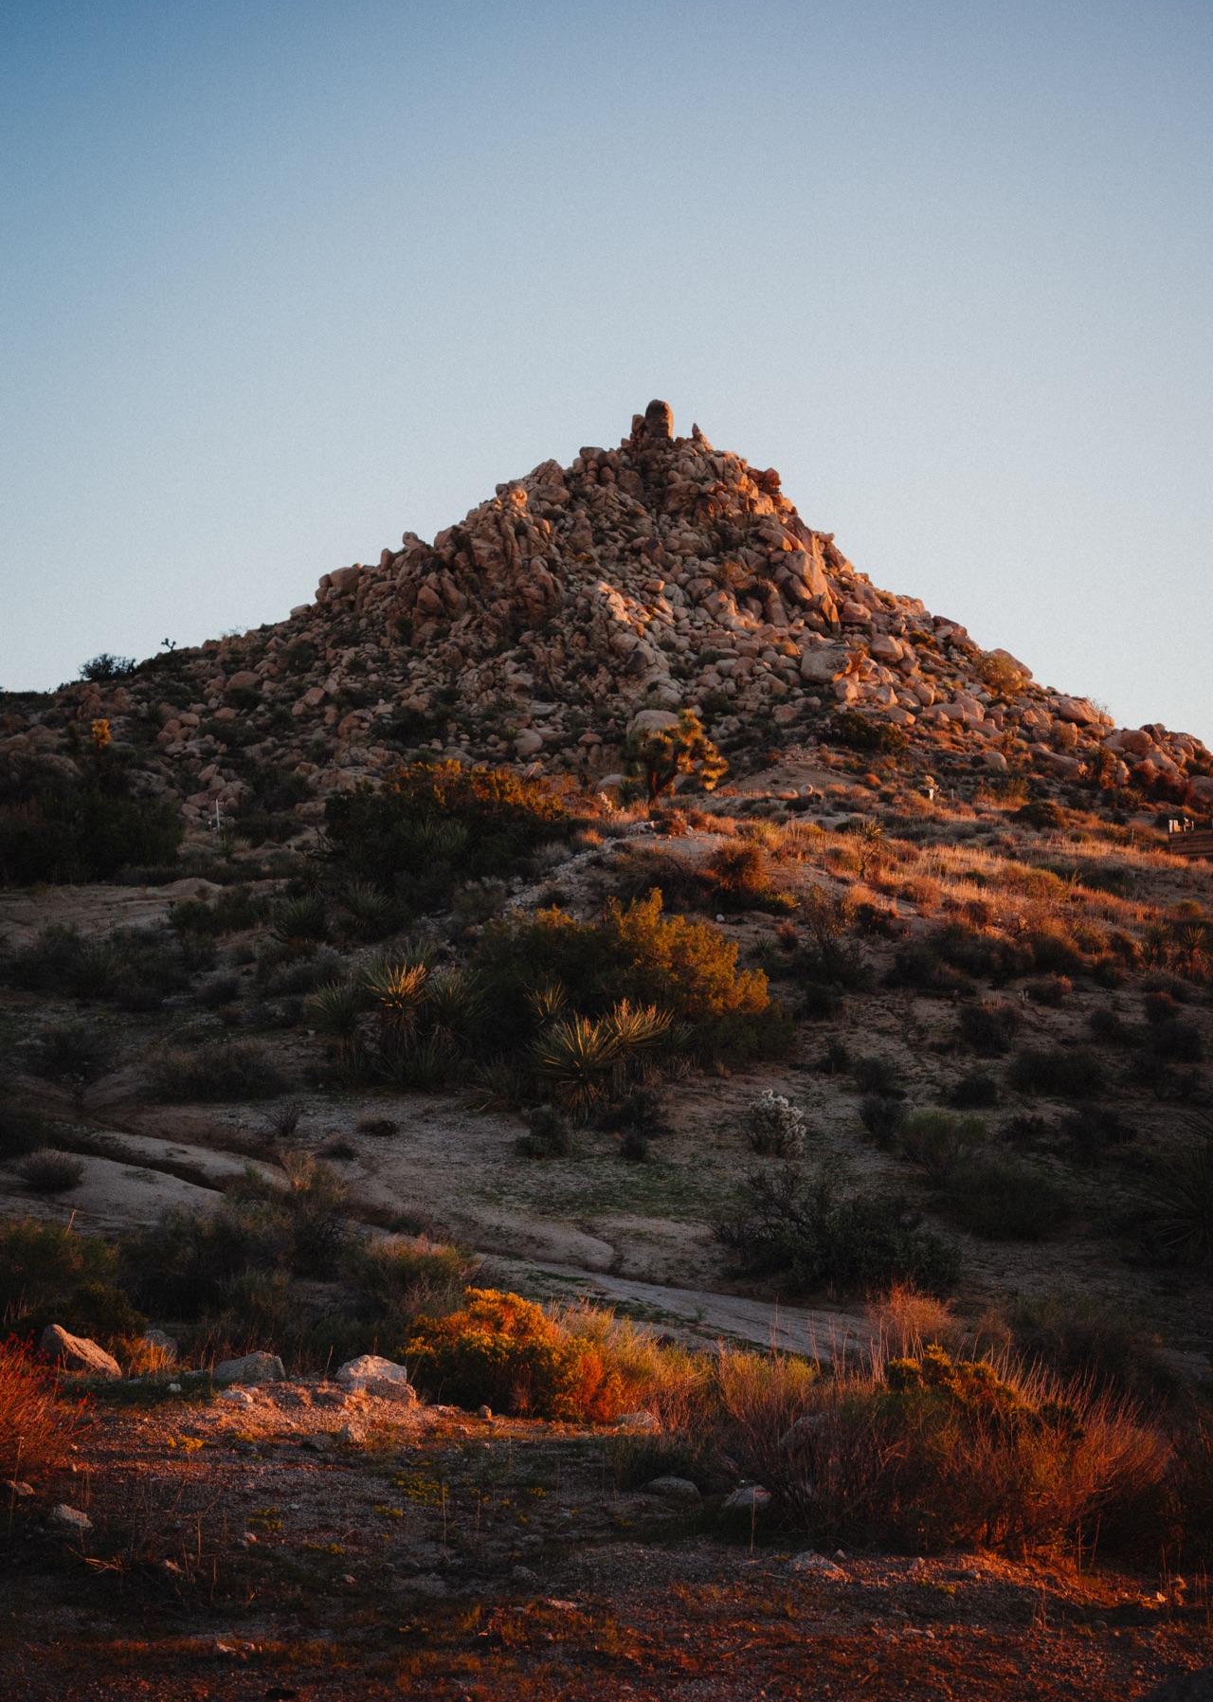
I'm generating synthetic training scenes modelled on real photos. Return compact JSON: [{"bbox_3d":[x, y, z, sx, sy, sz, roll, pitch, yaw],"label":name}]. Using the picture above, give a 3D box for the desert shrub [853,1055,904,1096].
[{"bbox_3d":[3.319,2.744,24.700,0.625,0.504,0.594,0,0,0],"label":"desert shrub"}]

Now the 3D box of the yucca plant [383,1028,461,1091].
[{"bbox_3d":[-2.835,3.194,31.000,1.178,0.959,1.119,0,-1,0],"label":"yucca plant"}]

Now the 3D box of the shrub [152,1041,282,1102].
[{"bbox_3d":[-5.879,3.324,30.500,1.974,0.922,1.382,0,-1,0],"label":"shrub"}]

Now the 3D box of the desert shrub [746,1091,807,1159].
[{"bbox_3d":[2.144,3.452,25.500,0.771,0.861,0.694,0,-1,0],"label":"desert shrub"}]

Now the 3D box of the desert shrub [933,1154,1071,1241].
[{"bbox_3d":[3.624,3.174,18.500,1.262,0.794,1.136,0,-2,0],"label":"desert shrub"}]

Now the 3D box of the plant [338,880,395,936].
[{"bbox_3d":[-5.350,1.282,45.000,1.266,1.266,1.266,0,-1,0],"label":"plant"}]

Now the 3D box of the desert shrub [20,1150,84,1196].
[{"bbox_3d":[-5.343,3.106,19.500,0.617,0.395,0.586,0,-2,0],"label":"desert shrub"}]

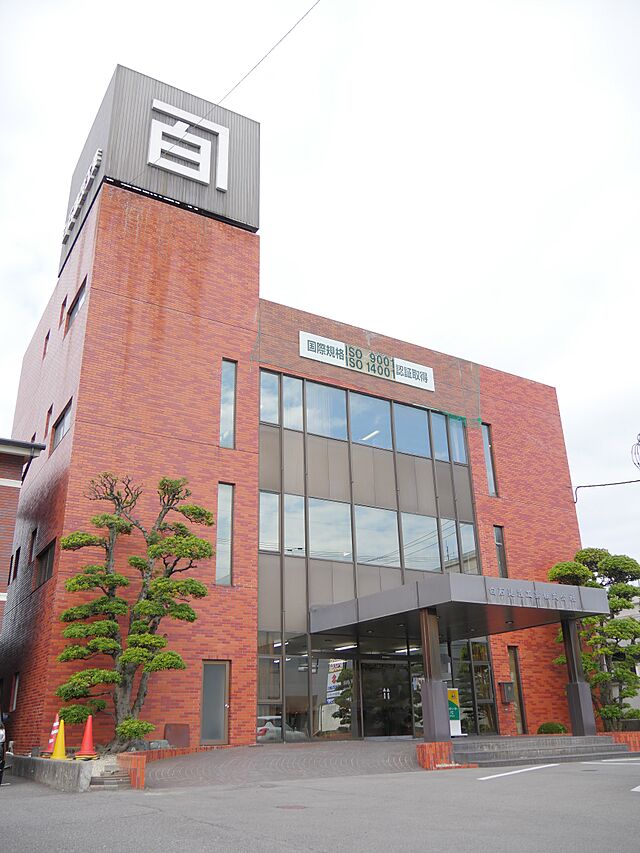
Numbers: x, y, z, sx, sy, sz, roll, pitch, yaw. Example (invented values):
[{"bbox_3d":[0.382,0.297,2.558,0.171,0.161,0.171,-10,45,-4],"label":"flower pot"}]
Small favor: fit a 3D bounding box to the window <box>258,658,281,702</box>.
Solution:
[{"bbox_3d":[-1.357,6.892,18.767,0.720,1.200,0.100,12,-27,-29],"label":"window"}]

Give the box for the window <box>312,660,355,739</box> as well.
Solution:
[{"bbox_3d":[0.317,7.431,18.941,1.371,2.004,0.100,11,-23,-28],"label":"window"}]

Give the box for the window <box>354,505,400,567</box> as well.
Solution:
[{"bbox_3d":[1.754,3.386,21.358,1.639,1.778,0.100,11,-23,-28],"label":"window"}]

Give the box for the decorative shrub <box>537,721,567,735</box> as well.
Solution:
[{"bbox_3d":[7.253,9.472,21.606,0.920,0.450,0.920,12,-27,-29],"label":"decorative shrub"}]

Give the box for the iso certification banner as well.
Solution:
[{"bbox_3d":[1.731,-2.139,23.312,5.561,0.899,0.100,12,-25,-30],"label":"iso certification banner"}]

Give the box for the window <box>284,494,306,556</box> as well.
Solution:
[{"bbox_3d":[-0.758,3.006,20.920,0.760,1.880,0.100,12,-27,-29],"label":"window"}]

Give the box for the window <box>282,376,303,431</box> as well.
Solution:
[{"bbox_3d":[-0.865,-0.697,21.270,0.687,1.658,0.100,11,-23,-28],"label":"window"}]

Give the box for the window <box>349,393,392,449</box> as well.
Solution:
[{"bbox_3d":[1.716,-0.189,22.627,1.692,1.759,0.100,12,-25,-30],"label":"window"}]

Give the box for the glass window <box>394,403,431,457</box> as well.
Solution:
[{"bbox_3d":[3.377,0.174,24.982,1.580,1.910,0.100,12,-27,-29],"label":"glass window"}]

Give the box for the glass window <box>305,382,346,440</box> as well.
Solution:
[{"bbox_3d":[0.256,-0.491,21.760,1.558,1.759,0.100,12,-25,-30],"label":"glass window"}]

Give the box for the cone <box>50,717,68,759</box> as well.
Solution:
[{"bbox_3d":[-5.145,6.213,13.717,0.350,0.690,0.350,6,-23,-18],"label":"cone"}]

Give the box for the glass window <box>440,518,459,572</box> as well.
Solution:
[{"bbox_3d":[4.224,3.915,22.693,0.595,1.726,0.100,11,-23,-28],"label":"glass window"}]

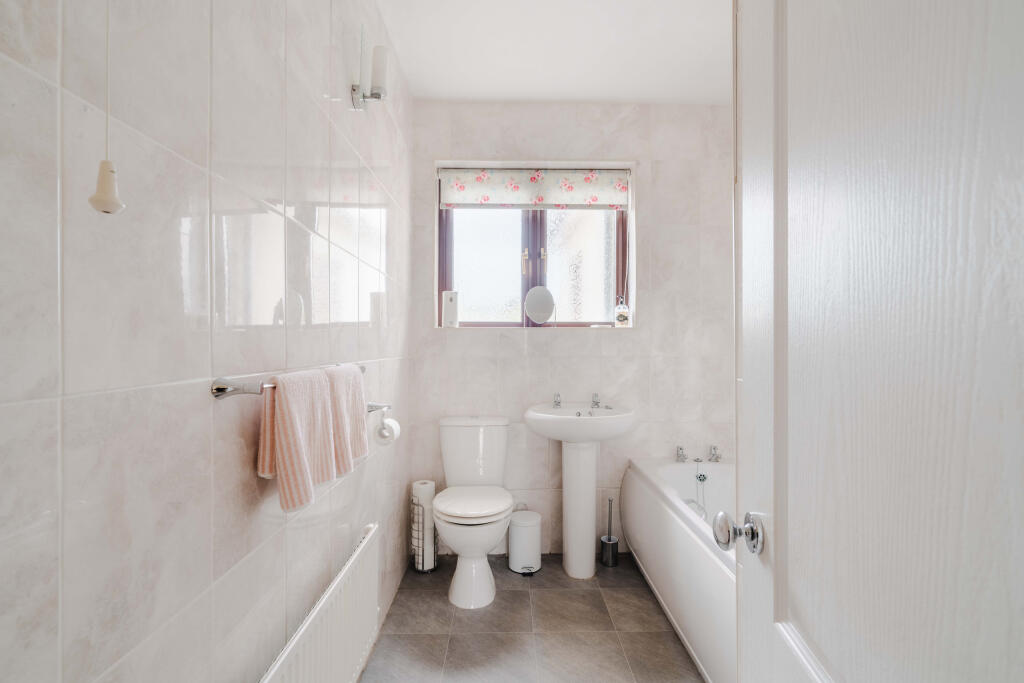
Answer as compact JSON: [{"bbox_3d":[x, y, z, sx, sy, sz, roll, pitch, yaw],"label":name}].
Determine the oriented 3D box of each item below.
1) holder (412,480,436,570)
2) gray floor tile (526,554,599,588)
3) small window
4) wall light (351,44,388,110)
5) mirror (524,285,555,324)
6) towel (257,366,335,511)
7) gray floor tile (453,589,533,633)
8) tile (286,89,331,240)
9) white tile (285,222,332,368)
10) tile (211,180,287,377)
[{"bbox_3d":[-0.456,0.936,2.324,0.135,0.433,0.135,0,0,-27],"label":"holder"},{"bbox_3d":[0.246,1.155,2.275,0.327,0.010,0.337,0,0,0],"label":"gray floor tile"},{"bbox_3d":[0.123,-0.537,2.600,1.100,0.915,0.100,0,0,-1],"label":"small window"},{"bbox_3d":[-0.490,-0.913,1.573,0.115,0.226,0.075,0,0,-1],"label":"wall light"},{"bbox_3d":[0.155,-0.206,2.540,0.170,0.220,0.040,0,0,-1],"label":"mirror"},{"bbox_3d":[-0.436,0.190,0.949,0.080,0.250,0.237,0,0,0],"label":"towel"},{"bbox_3d":[-0.080,1.173,1.985,0.333,0.010,0.325,0,0,-1],"label":"gray floor tile"},{"bbox_3d":[-0.530,-0.466,1.184,0.010,0.356,0.264,0,0,0],"label":"tile"},{"bbox_3d":[-0.529,-0.110,1.182,0.010,0.356,0.264,0,0,0],"label":"white tile"},{"bbox_3d":[-0.527,-0.111,0.918,0.010,0.356,0.264,0,0,0],"label":"tile"}]

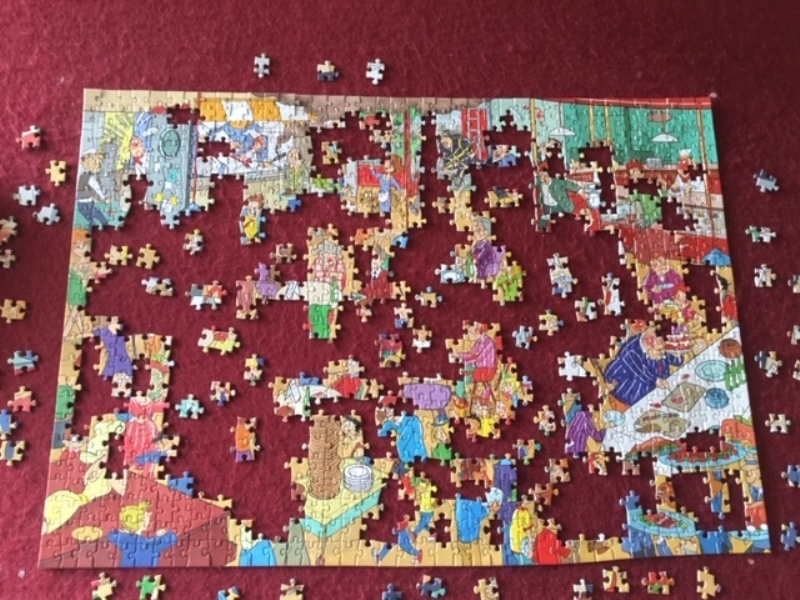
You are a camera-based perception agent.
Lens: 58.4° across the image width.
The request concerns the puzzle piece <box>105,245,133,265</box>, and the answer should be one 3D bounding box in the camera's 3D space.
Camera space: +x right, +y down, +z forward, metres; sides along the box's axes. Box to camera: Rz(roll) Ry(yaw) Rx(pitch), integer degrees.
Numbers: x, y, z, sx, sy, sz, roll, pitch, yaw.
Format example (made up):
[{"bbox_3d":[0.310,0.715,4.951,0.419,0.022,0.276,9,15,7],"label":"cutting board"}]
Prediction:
[{"bbox_3d":[-0.284,-0.045,0.724,0.028,0.002,0.021,1,77,-3],"label":"puzzle piece"}]

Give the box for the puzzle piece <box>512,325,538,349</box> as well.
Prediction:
[{"bbox_3d":[0.126,0.038,0.724,0.025,0.002,0.023,12,76,0],"label":"puzzle piece"}]

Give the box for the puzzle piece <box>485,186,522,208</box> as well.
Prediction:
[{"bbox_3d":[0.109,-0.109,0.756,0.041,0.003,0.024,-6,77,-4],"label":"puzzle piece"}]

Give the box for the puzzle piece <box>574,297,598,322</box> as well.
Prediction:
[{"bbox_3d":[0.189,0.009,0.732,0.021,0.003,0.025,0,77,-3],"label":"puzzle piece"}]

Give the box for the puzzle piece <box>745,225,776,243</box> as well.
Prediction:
[{"bbox_3d":[0.384,-0.070,0.764,0.033,0.002,0.018,3,77,-2],"label":"puzzle piece"}]

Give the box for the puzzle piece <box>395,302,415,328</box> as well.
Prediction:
[{"bbox_3d":[0.004,0.015,0.720,0.020,0.002,0.025,0,76,-3],"label":"puzzle piece"}]

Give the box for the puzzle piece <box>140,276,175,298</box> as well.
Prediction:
[{"bbox_3d":[-0.242,-0.014,0.715,0.033,0.002,0.018,7,76,-1],"label":"puzzle piece"}]

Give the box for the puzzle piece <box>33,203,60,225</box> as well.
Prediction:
[{"bbox_3d":[-0.357,-0.088,0.727,0.027,0.002,0.023,12,76,0],"label":"puzzle piece"}]

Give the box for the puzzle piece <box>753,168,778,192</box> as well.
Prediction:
[{"bbox_3d":[0.395,-0.127,0.776,0.029,0.003,0.024,25,76,3],"label":"puzzle piece"}]

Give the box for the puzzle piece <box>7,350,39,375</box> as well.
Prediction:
[{"bbox_3d":[-0.363,0.060,0.691,0.029,0.002,0.023,-7,77,-4],"label":"puzzle piece"}]

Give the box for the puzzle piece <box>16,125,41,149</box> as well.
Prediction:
[{"bbox_3d":[-0.386,-0.169,0.745,0.024,0.003,0.024,-11,77,-5],"label":"puzzle piece"}]

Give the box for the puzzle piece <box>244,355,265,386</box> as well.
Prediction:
[{"bbox_3d":[-0.143,0.068,0.700,0.017,0.003,0.031,5,76,-2],"label":"puzzle piece"}]

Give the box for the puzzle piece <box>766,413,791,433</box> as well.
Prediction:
[{"bbox_3d":[0.375,0.123,0.713,0.026,0.002,0.018,1,76,-3],"label":"puzzle piece"}]

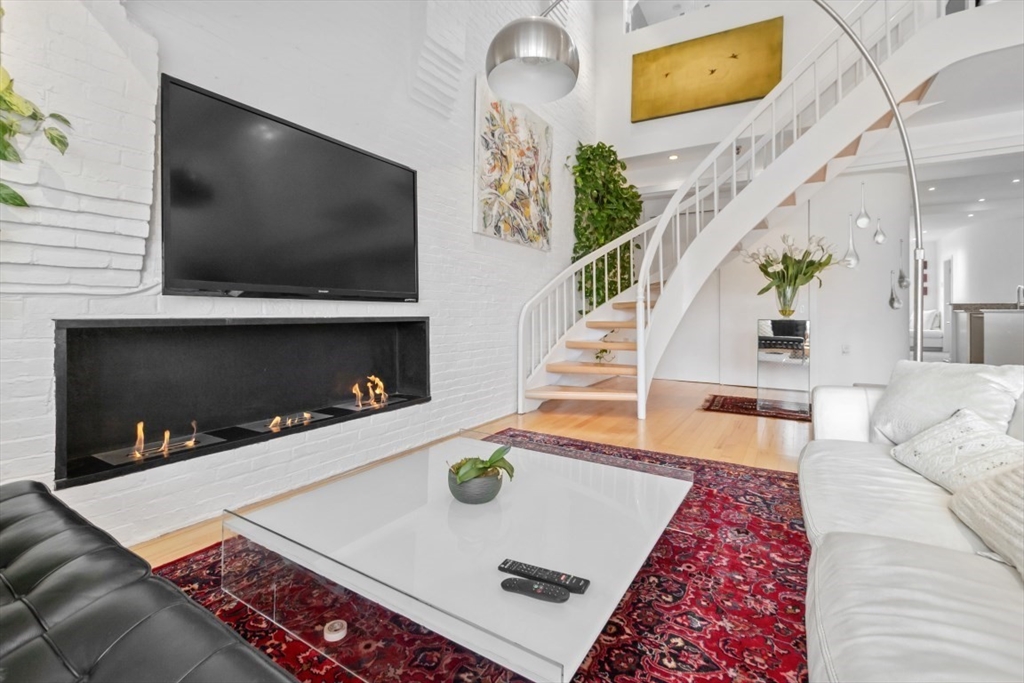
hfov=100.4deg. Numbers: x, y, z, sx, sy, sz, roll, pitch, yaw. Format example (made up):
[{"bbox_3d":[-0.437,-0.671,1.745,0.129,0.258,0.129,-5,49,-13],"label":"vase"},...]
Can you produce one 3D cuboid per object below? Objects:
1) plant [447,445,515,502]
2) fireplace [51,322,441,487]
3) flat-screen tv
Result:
[{"bbox_3d":[-0.117,0.500,1.640,0.240,0.190,0.210,0,2,0],"label":"plant"},{"bbox_3d":[-1.238,0.172,2.386,0.310,0.610,1.880,1,2,33],"label":"fireplace"},{"bbox_3d":[-1.046,-0.660,2.302,0.070,0.860,1.380,1,2,33],"label":"flat-screen tv"}]

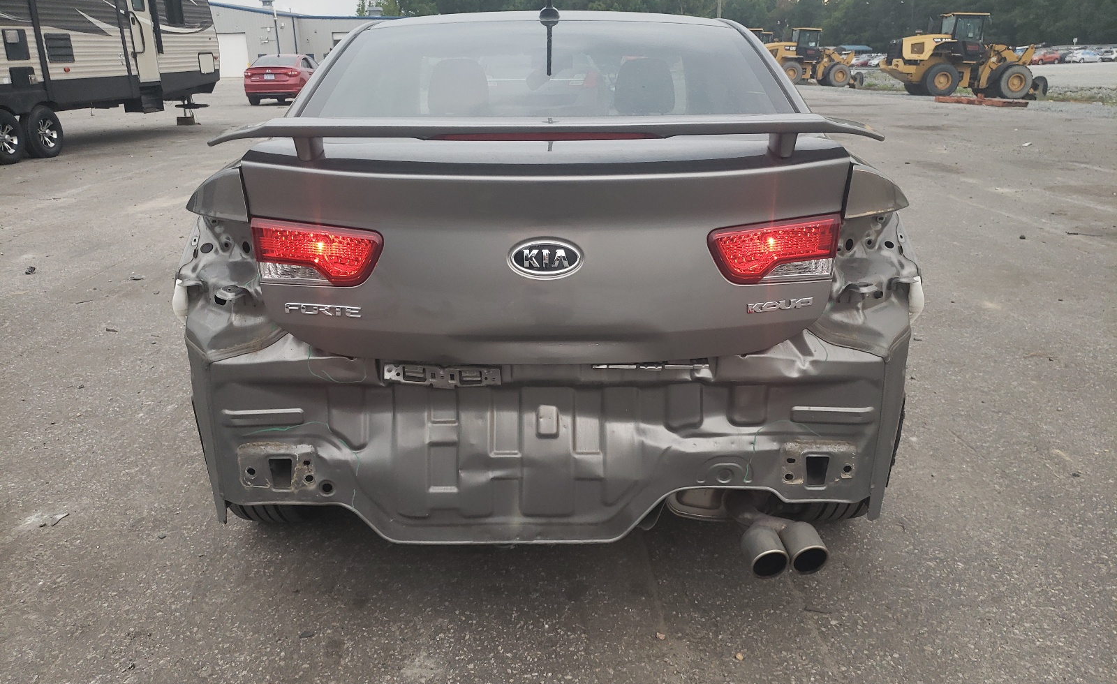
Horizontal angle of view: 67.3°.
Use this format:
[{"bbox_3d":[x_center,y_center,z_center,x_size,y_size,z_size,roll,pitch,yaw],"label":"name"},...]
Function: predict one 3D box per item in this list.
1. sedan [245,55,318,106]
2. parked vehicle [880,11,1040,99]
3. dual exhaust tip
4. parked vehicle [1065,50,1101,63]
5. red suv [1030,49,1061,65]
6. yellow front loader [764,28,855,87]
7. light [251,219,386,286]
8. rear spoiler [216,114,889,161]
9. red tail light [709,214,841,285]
[{"bbox_3d":[-8.647,-8.513,27.178,1.865,1.475,4.855,-1,18,-2],"label":"sedan"},{"bbox_3d":[16.819,-12.003,35.000,6.700,3.350,2.500,-1,18,-3],"label":"parked vehicle"},{"bbox_3d":[0.429,0.392,1.586,0.142,0.072,0.120,-1,18,0],"label":"dual exhaust tip"},{"bbox_3d":[62.407,-33.791,99.500,4.600,1.460,1.800,-5,19,-14],"label":"parked vehicle"},{"bbox_3d":[54.167,-31.826,94.000,4.300,1.550,1.780,-9,20,-23],"label":"red suv"},{"bbox_3d":[15.186,-17.436,51.500,6.700,3.350,2.500,-2,18,-4],"label":"yellow front loader"},{"bbox_3d":[-0.422,-0.159,1.474,0.225,0.108,0.080,3,19,11],"label":"light"},{"bbox_3d":[-0.021,-0.363,1.481,1.170,0.088,0.190,-1,18,0],"label":"rear spoiler"},{"bbox_3d":[0.381,-0.162,1.475,0.225,0.108,0.080,-4,19,-11],"label":"red tail light"}]

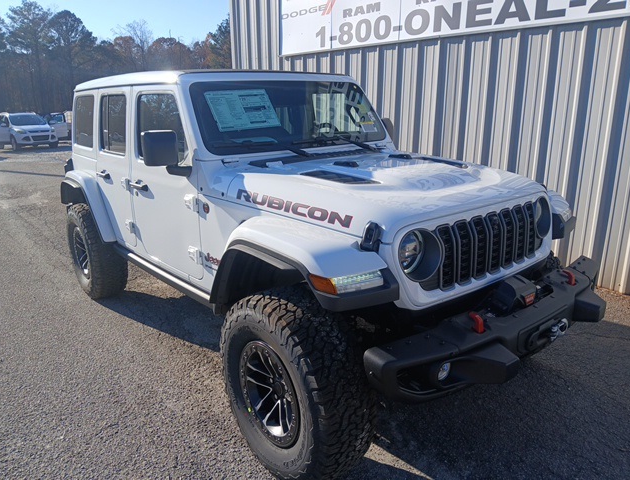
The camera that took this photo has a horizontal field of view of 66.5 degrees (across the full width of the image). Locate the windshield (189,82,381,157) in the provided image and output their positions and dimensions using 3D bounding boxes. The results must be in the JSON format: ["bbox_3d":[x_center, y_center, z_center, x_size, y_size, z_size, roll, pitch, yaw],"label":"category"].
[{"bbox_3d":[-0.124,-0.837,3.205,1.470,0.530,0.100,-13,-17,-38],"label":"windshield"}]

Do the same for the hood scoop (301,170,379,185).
[{"bbox_3d":[0.117,-0.306,2.381,0.190,0.050,0.480,-13,19,-38],"label":"hood scoop"}]

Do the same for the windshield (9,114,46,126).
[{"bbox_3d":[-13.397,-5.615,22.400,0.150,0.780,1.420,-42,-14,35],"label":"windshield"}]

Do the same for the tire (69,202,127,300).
[{"bbox_3d":[-2.007,0.085,4.494,0.320,0.870,0.870,-13,19,-38],"label":"tire"}]

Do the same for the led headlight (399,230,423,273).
[{"bbox_3d":[0.392,0.055,1.998,0.195,0.195,0.110,-13,19,-38],"label":"led headlight"}]

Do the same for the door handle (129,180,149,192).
[{"bbox_3d":[-1.230,-0.367,3.386,0.070,0.060,0.220,-13,19,-38],"label":"door handle"}]

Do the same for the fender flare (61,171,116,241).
[{"bbox_3d":[-2.070,-0.349,4.360,0.180,0.510,1.070,-13,19,-38],"label":"fender flare"}]

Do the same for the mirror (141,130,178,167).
[{"bbox_3d":[-0.853,-0.501,2.643,0.195,0.195,0.110,-13,19,-38],"label":"mirror"}]

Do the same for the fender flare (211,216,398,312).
[{"bbox_3d":[-0.118,0.183,2.131,0.300,0.440,1.080,-13,19,-38],"label":"fender flare"}]

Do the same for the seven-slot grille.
[{"bbox_3d":[0.819,0.012,2.256,0.900,0.340,0.100,-13,19,-38],"label":"seven-slot grille"}]

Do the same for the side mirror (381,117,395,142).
[{"bbox_3d":[0.623,-0.864,3.832,0.200,0.200,0.110,-13,19,-38],"label":"side mirror"}]

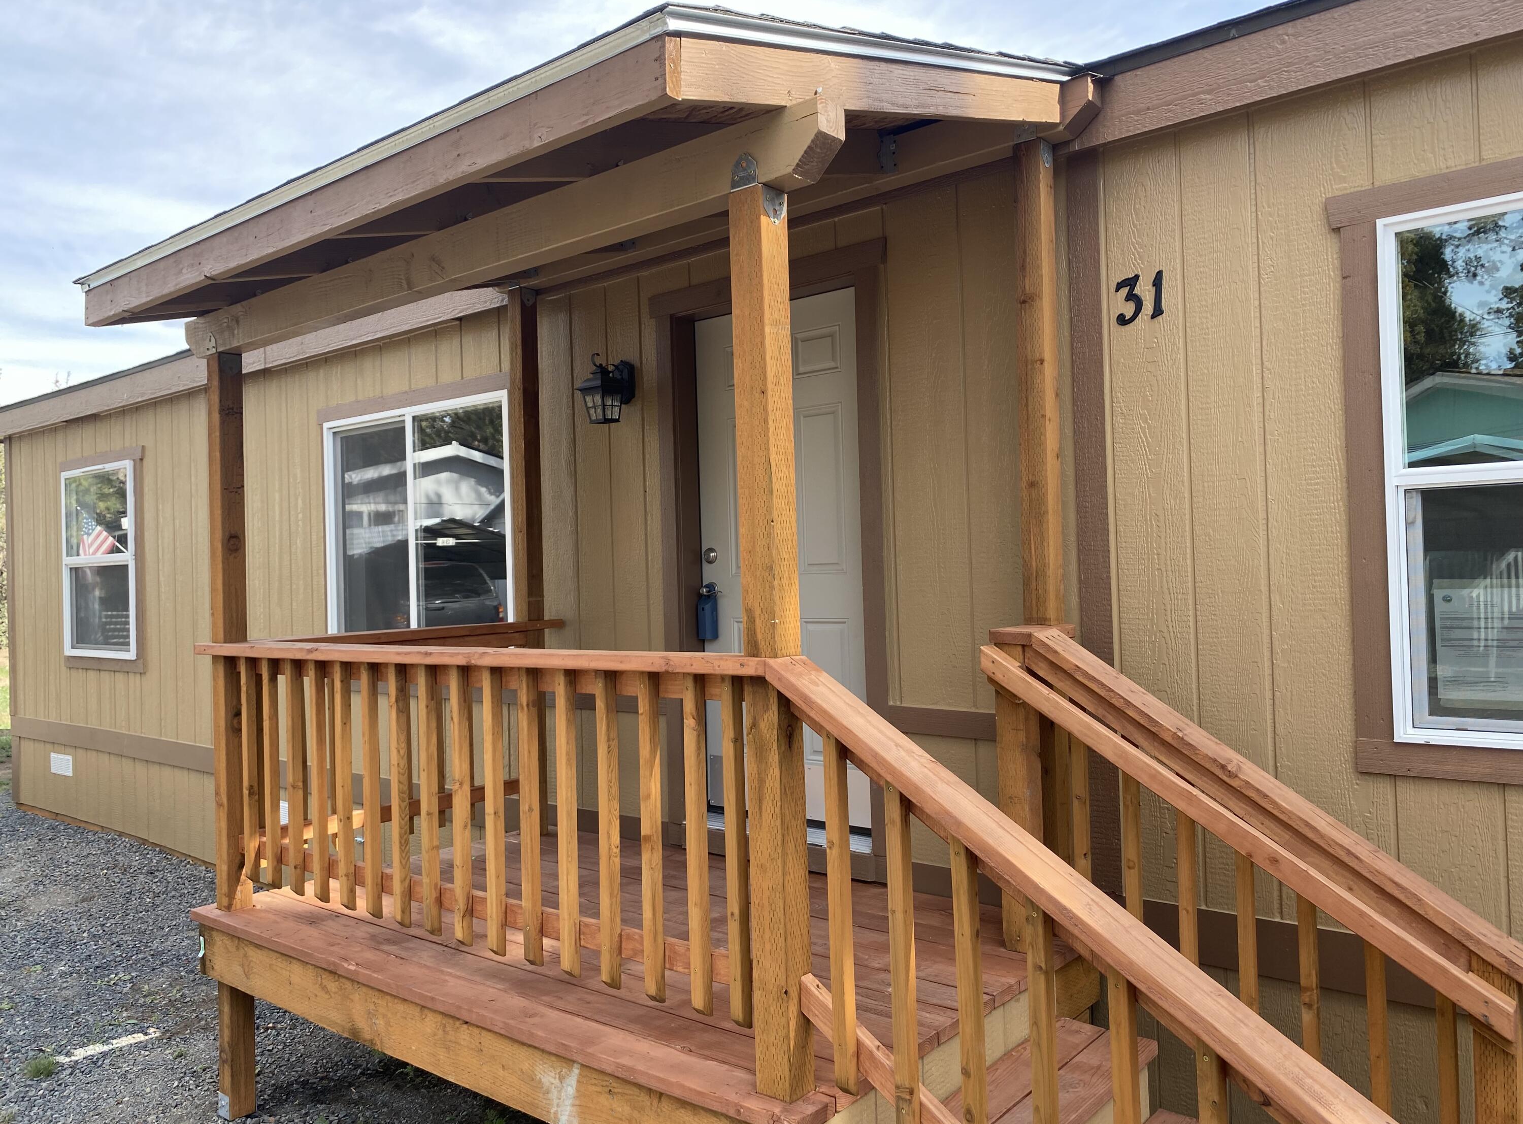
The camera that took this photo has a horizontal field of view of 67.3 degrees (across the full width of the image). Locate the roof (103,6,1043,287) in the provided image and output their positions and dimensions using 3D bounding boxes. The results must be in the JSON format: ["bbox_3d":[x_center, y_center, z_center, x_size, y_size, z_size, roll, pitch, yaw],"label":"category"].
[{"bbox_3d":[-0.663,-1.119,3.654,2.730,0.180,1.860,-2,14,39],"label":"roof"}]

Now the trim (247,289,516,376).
[{"bbox_3d":[-2.061,-1.196,5.973,2.490,0.140,0.037,-2,-1,39],"label":"trim"}]

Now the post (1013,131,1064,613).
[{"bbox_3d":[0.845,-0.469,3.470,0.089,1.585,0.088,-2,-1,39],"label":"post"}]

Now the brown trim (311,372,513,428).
[{"bbox_3d":[-1.824,-0.830,5.859,1.700,0.088,0.030,-2,-1,39],"label":"brown trim"}]

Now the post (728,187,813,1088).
[{"bbox_3d":[0.024,0.163,2.467,0.090,1.940,0.090,-2,-1,39],"label":"post"}]

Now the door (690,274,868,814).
[{"bbox_3d":[0.116,-0.007,4.465,0.905,1.999,0.045,-2,0,40],"label":"door"}]

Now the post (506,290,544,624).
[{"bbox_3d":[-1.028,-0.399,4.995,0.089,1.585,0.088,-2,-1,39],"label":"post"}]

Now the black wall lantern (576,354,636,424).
[{"bbox_3d":[-0.648,-0.714,4.771,0.150,0.302,0.226,-2,-1,39],"label":"black wall lantern"}]

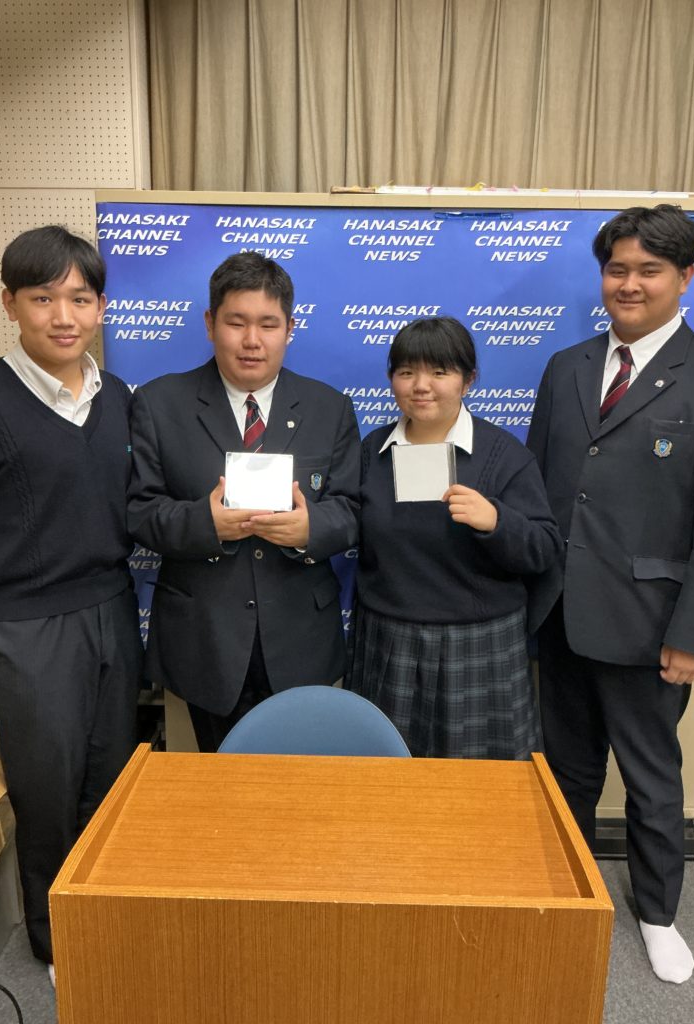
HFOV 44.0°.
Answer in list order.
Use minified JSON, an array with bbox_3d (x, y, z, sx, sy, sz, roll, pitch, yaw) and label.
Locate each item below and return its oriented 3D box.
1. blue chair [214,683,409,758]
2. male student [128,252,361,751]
[{"bbox_3d":[-0.073,0.773,1.655,0.480,0.770,0.520,2,13,5],"label":"blue chair"},{"bbox_3d":[-0.229,0.251,1.987,0.520,1.635,0.380,0,13,-6],"label":"male student"}]

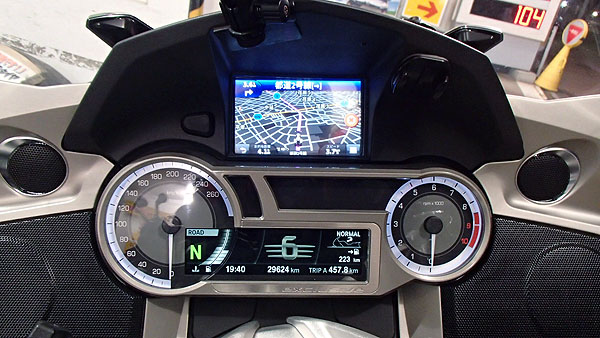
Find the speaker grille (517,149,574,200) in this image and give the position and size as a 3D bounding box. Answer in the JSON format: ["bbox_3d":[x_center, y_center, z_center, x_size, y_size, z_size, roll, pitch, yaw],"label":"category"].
[{"bbox_3d":[0.196,0.006,0.357,0.042,0.041,0.008,19,3,37],"label":"speaker grille"}]

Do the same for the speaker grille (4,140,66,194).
[{"bbox_3d":[-0.204,-0.001,0.346,0.042,0.041,0.008,-17,2,-39],"label":"speaker grille"}]

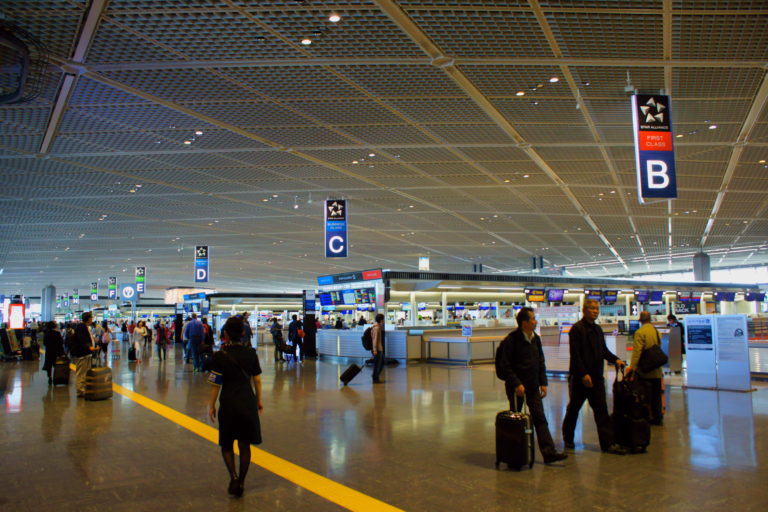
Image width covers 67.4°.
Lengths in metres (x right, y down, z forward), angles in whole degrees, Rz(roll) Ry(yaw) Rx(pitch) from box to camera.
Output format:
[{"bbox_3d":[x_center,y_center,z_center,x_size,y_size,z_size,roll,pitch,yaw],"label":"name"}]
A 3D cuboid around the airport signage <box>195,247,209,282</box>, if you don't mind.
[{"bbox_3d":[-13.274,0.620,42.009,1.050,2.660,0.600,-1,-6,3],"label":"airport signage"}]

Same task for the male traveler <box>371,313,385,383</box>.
[{"bbox_3d":[-0.159,2.365,14.776,0.380,1.750,0.470,1,-7,-7],"label":"male traveler"}]

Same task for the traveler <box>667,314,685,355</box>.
[{"bbox_3d":[8.097,2.406,16.000,0.420,1.600,0.480,4,-8,-41],"label":"traveler"}]

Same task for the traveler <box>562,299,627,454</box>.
[{"bbox_3d":[2.469,1.401,6.867,0.550,1.770,0.480,-5,-7,35],"label":"traveler"}]

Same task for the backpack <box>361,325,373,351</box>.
[{"bbox_3d":[-0.426,2.041,14.200,0.270,0.560,0.340,0,-6,-12],"label":"backpack"}]

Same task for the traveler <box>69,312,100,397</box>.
[{"bbox_3d":[-6.545,2.163,12.600,0.620,1.790,0.550,1,-6,-15],"label":"traveler"}]

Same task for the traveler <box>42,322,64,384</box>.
[{"bbox_3d":[-8.735,2.552,15.200,0.520,1.640,0.420,1,-7,-21],"label":"traveler"}]

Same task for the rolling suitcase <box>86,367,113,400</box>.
[{"bbox_3d":[-5.740,2.555,11.583,0.420,0.640,0.280,0,-7,-3],"label":"rolling suitcase"}]

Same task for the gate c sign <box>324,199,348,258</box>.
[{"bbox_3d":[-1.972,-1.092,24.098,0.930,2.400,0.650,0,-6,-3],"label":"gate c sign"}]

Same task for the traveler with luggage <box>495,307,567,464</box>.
[{"bbox_3d":[1.648,1.428,6.480,0.660,1.700,0.580,-6,-8,38],"label":"traveler with luggage"}]

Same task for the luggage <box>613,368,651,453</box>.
[{"bbox_3d":[3.084,1.881,7.182,0.370,0.980,0.280,1,-7,-6],"label":"luggage"}]

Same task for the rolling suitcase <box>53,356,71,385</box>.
[{"bbox_3d":[-8.428,2.997,15.104,0.380,0.660,0.260,1,-6,-14],"label":"rolling suitcase"}]

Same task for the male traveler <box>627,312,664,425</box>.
[{"bbox_3d":[3.863,1.642,8.588,0.470,1.620,0.350,1,-6,-17],"label":"male traveler"}]

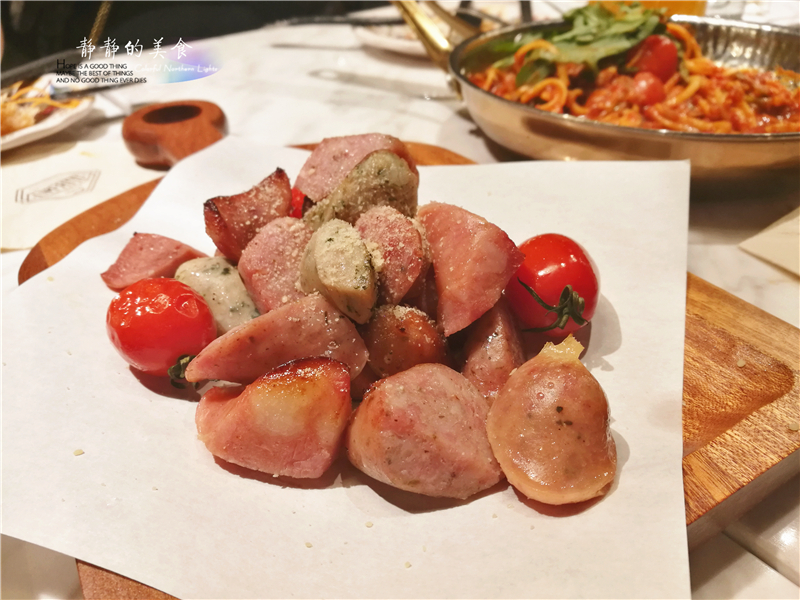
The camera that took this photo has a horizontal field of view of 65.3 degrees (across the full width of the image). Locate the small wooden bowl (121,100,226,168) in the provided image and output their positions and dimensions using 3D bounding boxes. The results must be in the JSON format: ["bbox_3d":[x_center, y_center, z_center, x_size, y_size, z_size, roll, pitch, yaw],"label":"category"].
[{"bbox_3d":[-0.136,-0.101,0.380,0.061,0.030,0.061,-2,36,0],"label":"small wooden bowl"}]

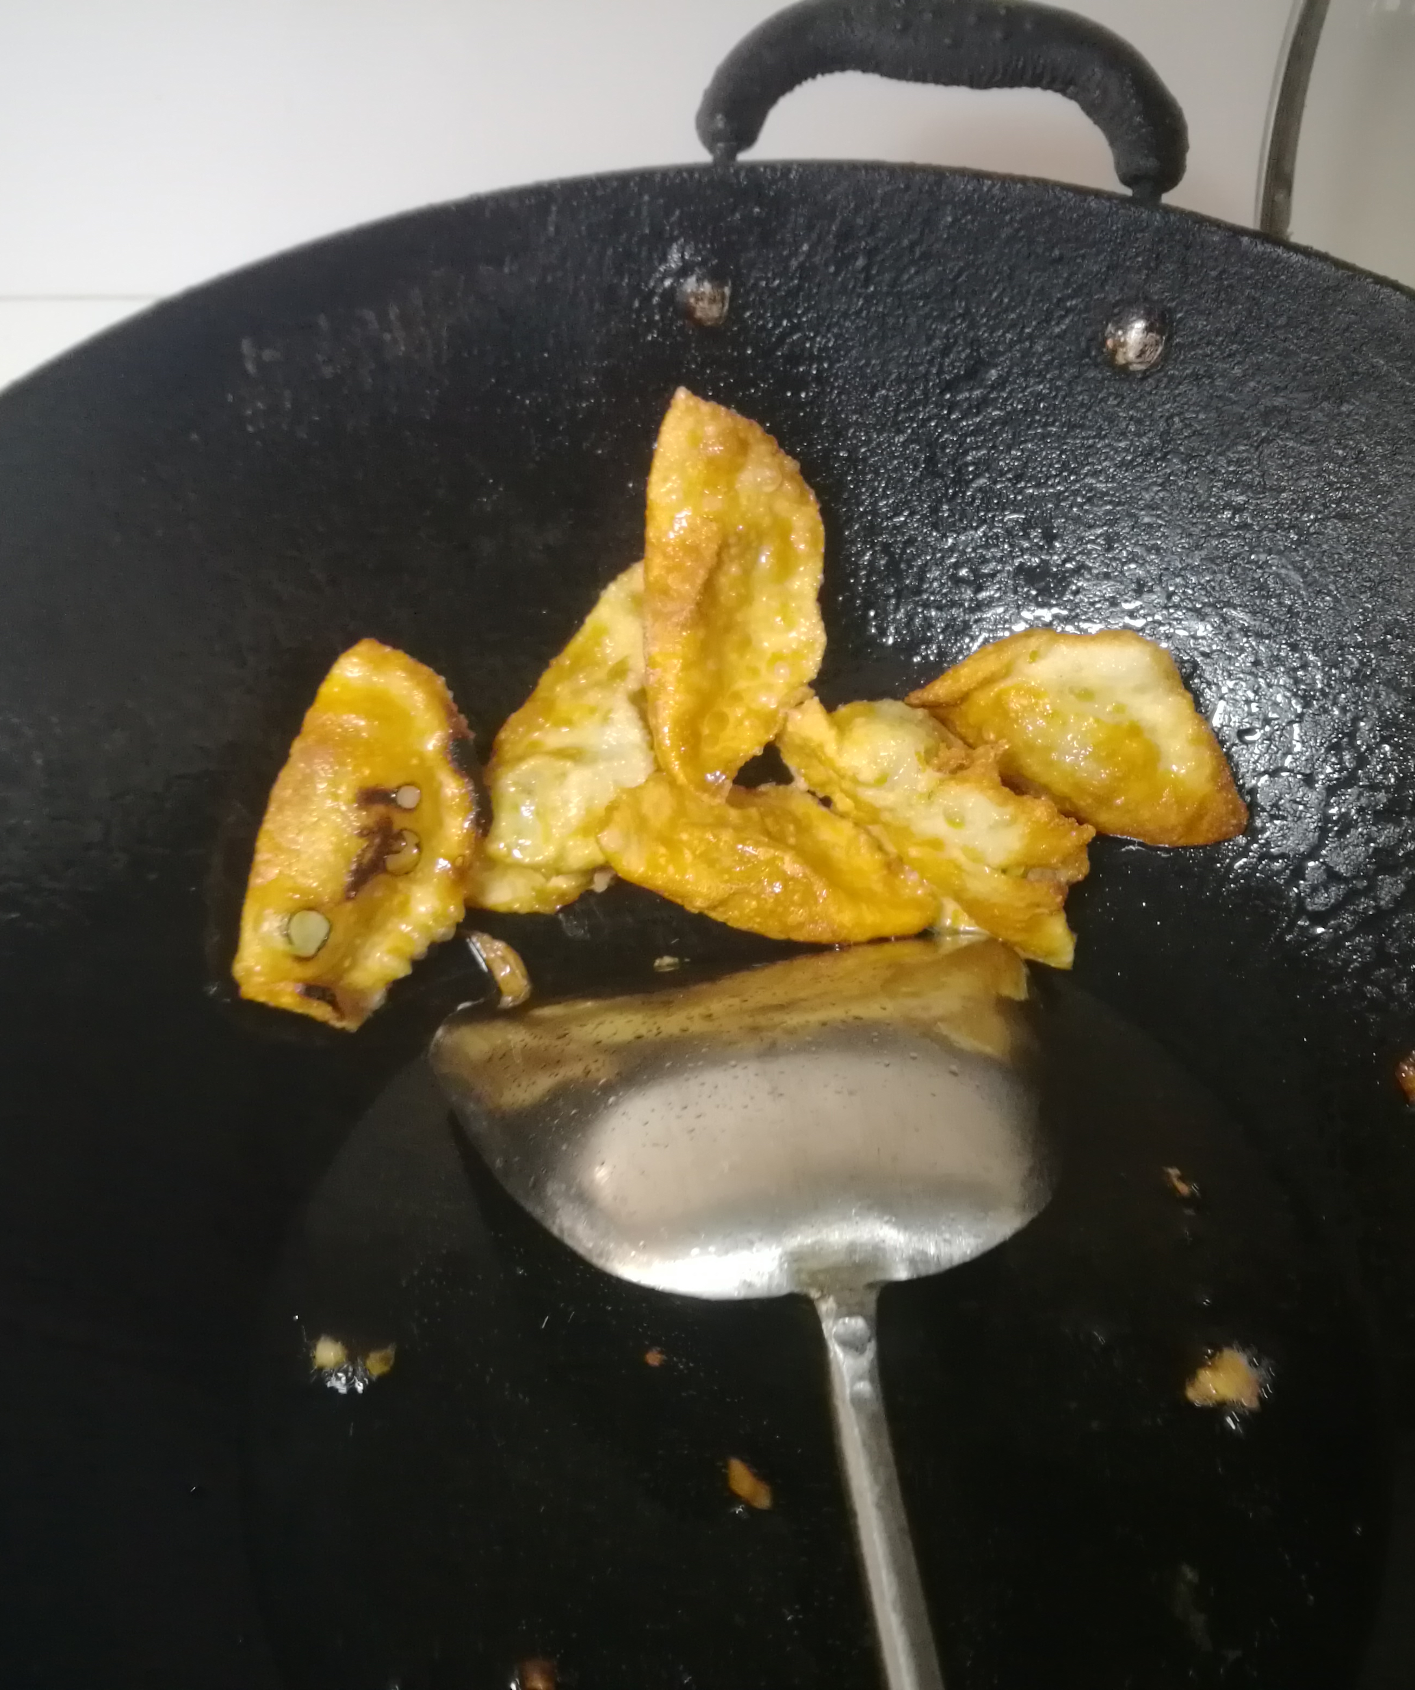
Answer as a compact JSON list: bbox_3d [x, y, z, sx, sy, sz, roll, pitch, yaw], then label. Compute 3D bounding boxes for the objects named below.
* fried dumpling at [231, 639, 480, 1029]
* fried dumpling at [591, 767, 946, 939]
[{"bbox_3d":[-0.065,-0.003,0.316,0.038,0.017,0.070,18,73,-15],"label":"fried dumpling"},{"bbox_3d":[0.012,0.003,0.328,0.067,0.018,0.032,16,69,7],"label":"fried dumpling"}]

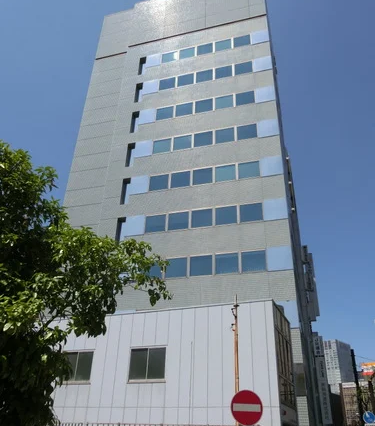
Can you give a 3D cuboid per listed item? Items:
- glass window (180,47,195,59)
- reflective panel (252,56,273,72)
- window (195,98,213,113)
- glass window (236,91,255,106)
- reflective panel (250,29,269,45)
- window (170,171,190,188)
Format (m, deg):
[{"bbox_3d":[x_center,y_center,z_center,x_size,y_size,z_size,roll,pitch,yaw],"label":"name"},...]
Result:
[{"bbox_3d":[-0.036,-13.601,35.674,1.415,1.293,0.100,-7,-32,15],"label":"glass window"},{"bbox_3d":[5.995,-11.819,33.344,1.462,1.528,0.120,-7,-32,15],"label":"reflective panel"},{"bbox_3d":[1.365,-8.850,34.607,1.494,1.368,0.100,-7,-33,14],"label":"window"},{"bbox_3d":[4.367,-8.672,31.719,1.382,1.275,0.150,-7,-32,15],"label":"glass window"},{"bbox_3d":[6.111,-14.723,35.109,1.462,1.528,0.120,-7,-32,15],"label":"reflective panel"},{"bbox_3d":[-0.504,-2.474,30.753,1.517,1.351,0.100,-7,-32,15],"label":"window"}]

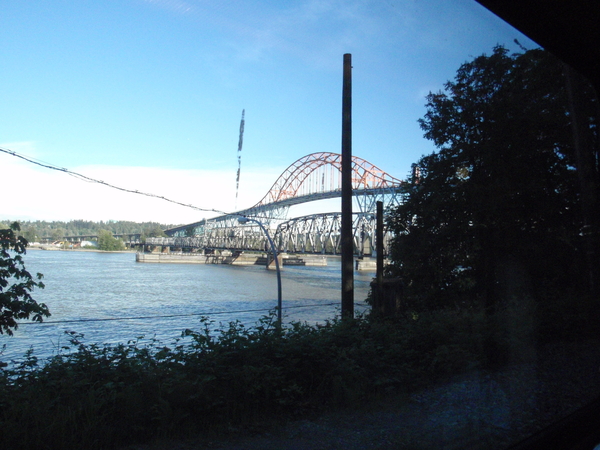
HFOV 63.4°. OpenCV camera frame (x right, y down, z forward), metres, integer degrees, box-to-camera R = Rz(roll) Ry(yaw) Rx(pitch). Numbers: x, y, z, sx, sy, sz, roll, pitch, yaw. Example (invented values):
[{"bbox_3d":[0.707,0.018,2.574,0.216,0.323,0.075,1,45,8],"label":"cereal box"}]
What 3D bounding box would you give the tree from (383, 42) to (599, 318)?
[{"bbox_3d":[6.148,-1.230,15.500,6.700,8.900,6.200,1,-3,0],"label":"tree"}]

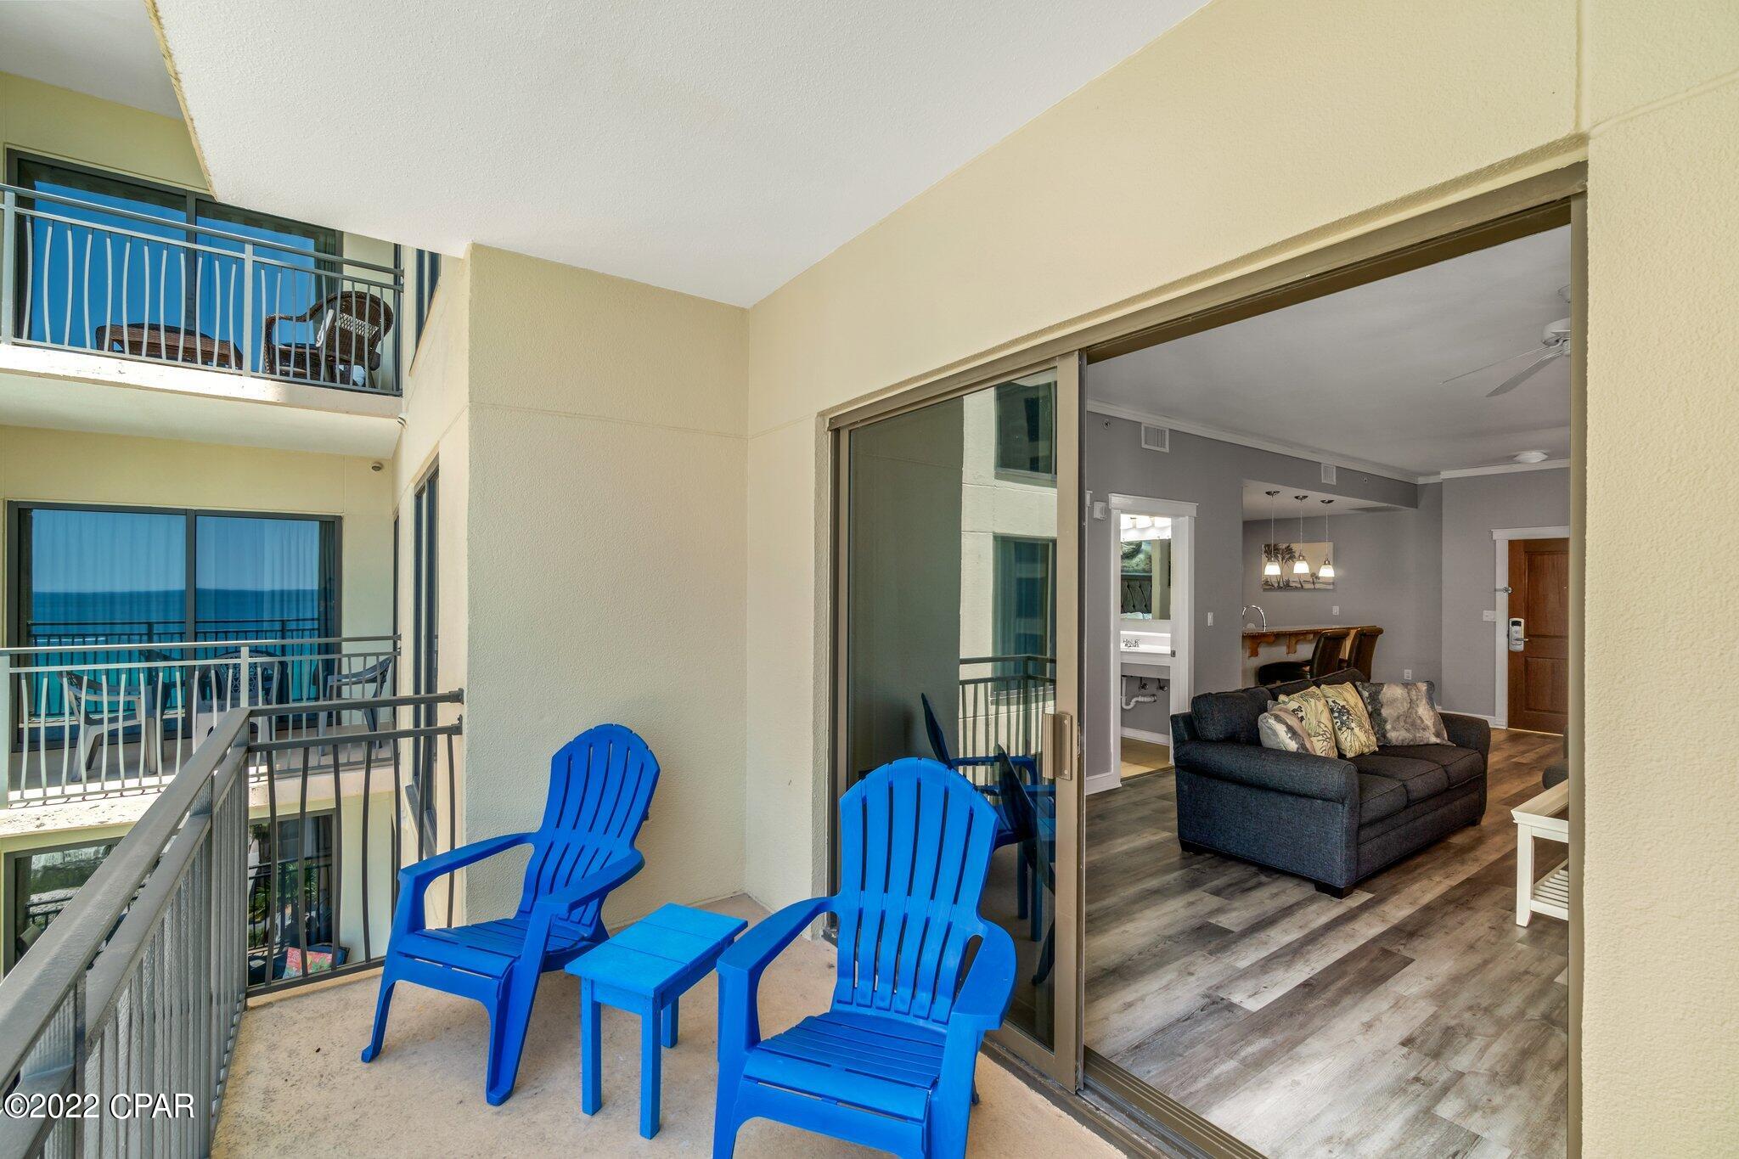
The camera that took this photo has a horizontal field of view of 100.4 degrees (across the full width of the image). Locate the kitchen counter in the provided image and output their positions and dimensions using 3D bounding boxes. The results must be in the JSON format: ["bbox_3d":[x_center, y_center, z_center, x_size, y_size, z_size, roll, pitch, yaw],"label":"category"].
[{"bbox_3d":[4.379,0.644,7.542,2.850,0.280,0.430,0,0,-36],"label":"kitchen counter"}]

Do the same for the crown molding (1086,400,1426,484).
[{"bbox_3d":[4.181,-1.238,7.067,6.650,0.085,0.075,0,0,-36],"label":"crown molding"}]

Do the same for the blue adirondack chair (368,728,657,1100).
[{"bbox_3d":[-1.214,1.075,2.623,0.755,0.950,0.890,0,0,19],"label":"blue adirondack chair"}]

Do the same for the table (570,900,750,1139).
[{"bbox_3d":[-0.639,1.334,2.229,0.317,0.434,0.452,0,0,24],"label":"table"}]

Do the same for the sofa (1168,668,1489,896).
[{"bbox_3d":[2.893,1.106,4.446,2.140,0.900,0.950,0,0,-36],"label":"sofa"}]

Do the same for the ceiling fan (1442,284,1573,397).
[{"bbox_3d":[3.176,-1.093,3.238,1.100,0.380,1.100,0,0,-36],"label":"ceiling fan"}]

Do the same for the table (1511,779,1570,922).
[{"bbox_3d":[3.550,1.307,3.372,1.200,0.495,0.600,0,0,-36],"label":"table"}]

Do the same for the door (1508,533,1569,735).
[{"bbox_3d":[7.073,0.571,7.366,0.050,2.030,0.910,0,0,-36],"label":"door"}]

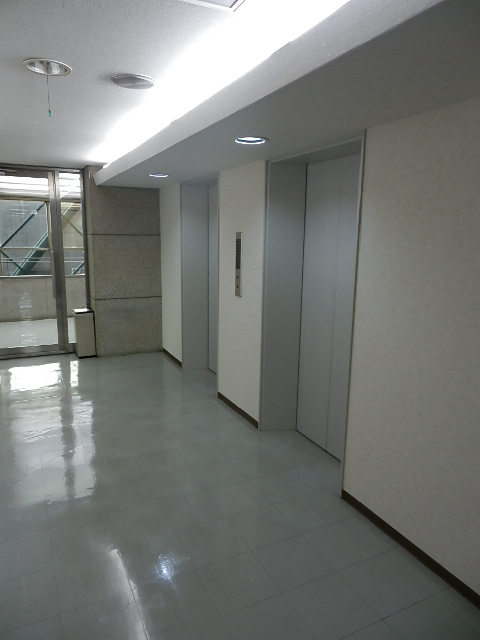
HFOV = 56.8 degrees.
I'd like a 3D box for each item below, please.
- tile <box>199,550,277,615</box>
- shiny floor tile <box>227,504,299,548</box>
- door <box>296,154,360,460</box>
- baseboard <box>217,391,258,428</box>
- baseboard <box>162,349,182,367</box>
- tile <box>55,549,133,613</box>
[{"bbox_3d":[-0.009,1.207,2.043,0.300,0.010,0.300,-4,12,-26],"label":"tile"},{"bbox_3d":[0.125,1.134,2.439,0.300,0.010,0.300,-4,12,-26],"label":"shiny floor tile"},{"bbox_3d":[0.675,-0.048,3.108,0.050,2.080,0.790,-4,12,-26],"label":"door"},{"bbox_3d":[-0.021,0.801,3.991,0.012,0.062,0.790,-4,12,-26],"label":"baseboard"},{"bbox_3d":[-0.861,0.475,5.638,0.012,0.062,0.785,-4,12,-26],"label":"baseboard"},{"bbox_3d":[-0.679,1.197,2.040,0.300,0.010,0.300,-4,12,-26],"label":"tile"}]

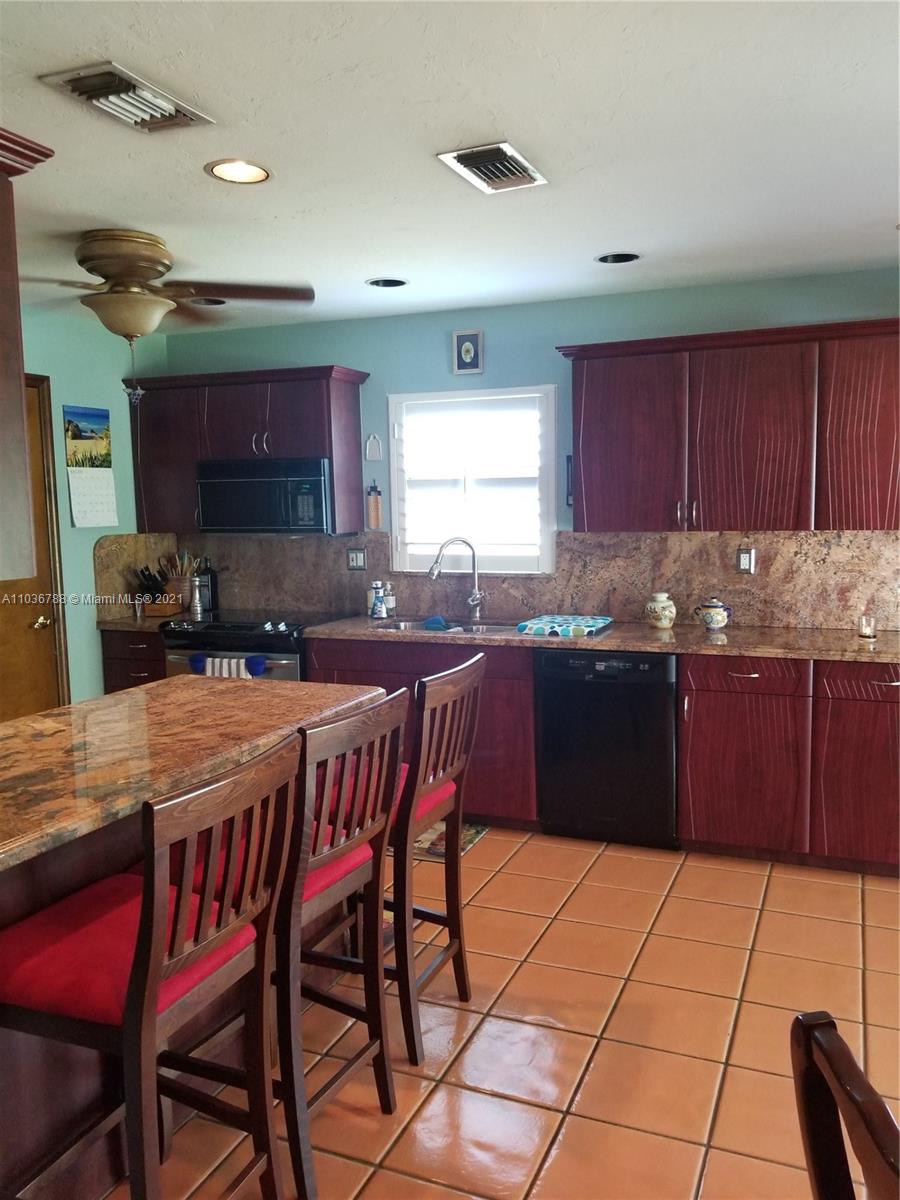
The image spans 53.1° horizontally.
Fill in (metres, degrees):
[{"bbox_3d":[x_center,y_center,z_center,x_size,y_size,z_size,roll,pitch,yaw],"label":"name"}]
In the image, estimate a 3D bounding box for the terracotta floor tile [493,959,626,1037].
[{"bbox_3d":[0.325,1.189,2.687,0.324,0.015,0.324,1,6,24],"label":"terracotta floor tile"}]

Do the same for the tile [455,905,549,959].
[{"bbox_3d":[0.154,1.144,3.105,0.323,0.012,0.323,1,6,24],"label":"tile"}]

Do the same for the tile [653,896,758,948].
[{"bbox_3d":[0.890,1.123,3.135,0.320,0.012,0.320,1,6,24],"label":"tile"}]

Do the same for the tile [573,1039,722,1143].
[{"bbox_3d":[0.498,1.225,2.249,0.324,0.015,0.324,1,6,24],"label":"tile"}]

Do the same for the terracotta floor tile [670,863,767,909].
[{"bbox_3d":[1.022,1.093,3.436,0.320,0.012,0.320,1,6,24],"label":"terracotta floor tile"}]

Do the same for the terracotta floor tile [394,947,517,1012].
[{"bbox_3d":[0.020,1.176,2.804,0.323,0.012,0.323,1,6,24],"label":"terracotta floor tile"}]

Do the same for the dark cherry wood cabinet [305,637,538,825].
[{"bbox_3d":[-0.041,0.557,4.407,1.158,0.792,0.604,1,6,24],"label":"dark cherry wood cabinet"}]

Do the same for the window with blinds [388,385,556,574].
[{"bbox_3d":[0.100,-0.590,4.555,0.891,0.911,0.075,1,6,24],"label":"window with blinds"}]

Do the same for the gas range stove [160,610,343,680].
[{"bbox_3d":[-0.968,0.541,4.778,0.785,0.907,0.683,1,6,24],"label":"gas range stove"}]

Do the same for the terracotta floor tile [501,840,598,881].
[{"bbox_3d":[0.419,1.093,3.735,0.324,0.015,0.324,1,6,24],"label":"terracotta floor tile"}]

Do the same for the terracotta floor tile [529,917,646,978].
[{"bbox_3d":[0.457,1.150,2.971,0.323,0.012,0.323,1,6,24],"label":"terracotta floor tile"}]

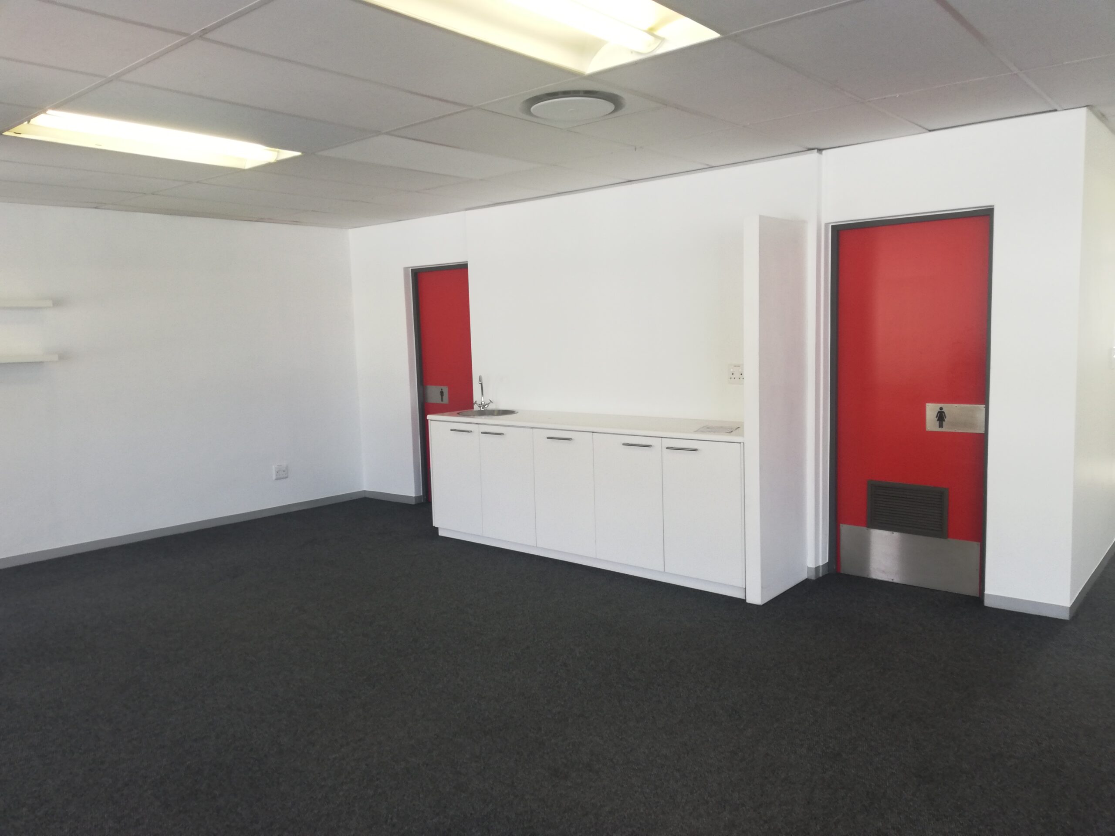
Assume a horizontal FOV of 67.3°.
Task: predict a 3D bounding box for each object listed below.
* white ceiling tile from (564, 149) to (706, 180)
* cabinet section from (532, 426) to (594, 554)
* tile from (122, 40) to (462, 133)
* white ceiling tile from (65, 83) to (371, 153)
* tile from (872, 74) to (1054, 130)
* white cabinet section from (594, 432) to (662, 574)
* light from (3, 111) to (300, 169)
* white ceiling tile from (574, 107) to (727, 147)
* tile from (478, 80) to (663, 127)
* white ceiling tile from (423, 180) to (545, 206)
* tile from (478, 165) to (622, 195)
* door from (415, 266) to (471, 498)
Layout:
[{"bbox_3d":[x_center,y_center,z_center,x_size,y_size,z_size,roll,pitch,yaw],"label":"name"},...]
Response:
[{"bbox_3d":[0.471,-1.493,4.941,0.588,0.020,0.863,3,8,40],"label":"white ceiling tile"},{"bbox_3d":[0.232,0.441,5.537,0.500,0.788,0.588,3,8,40],"label":"cabinet section"},{"bbox_3d":[-0.972,-1.268,3.246,0.588,0.020,1.188,3,8,40],"label":"tile"},{"bbox_3d":[-1.432,-1.300,3.654,0.590,0.018,1.209,3,8,40],"label":"white ceiling tile"},{"bbox_3d":[1.847,-1.420,3.799,0.590,0.018,0.818,3,8,40],"label":"tile"},{"bbox_3d":[0.612,0.464,5.212,0.501,0.788,0.588,3,8,40],"label":"white cabinet section"},{"bbox_3d":[-1.889,-1.352,4.016,0.588,0.080,1.188,3,8,40],"label":"light"},{"bbox_3d":[0.454,-1.392,3.996,0.588,0.020,0.588,3,8,40],"label":"white ceiling tile"},{"bbox_3d":[0.074,-1.339,3.570,0.590,0.018,0.599,3,8,40],"label":"tile"},{"bbox_3d":[-0.442,-1.554,5.733,0.590,0.018,0.808,3,8,40],"label":"white ceiling tile"},{"bbox_3d":[0.010,-1.526,5.340,0.590,0.018,0.793,3,8,40],"label":"tile"},{"bbox_3d":[-0.852,-0.231,7.040,0.807,2.013,0.040,3,8,40],"label":"door"}]

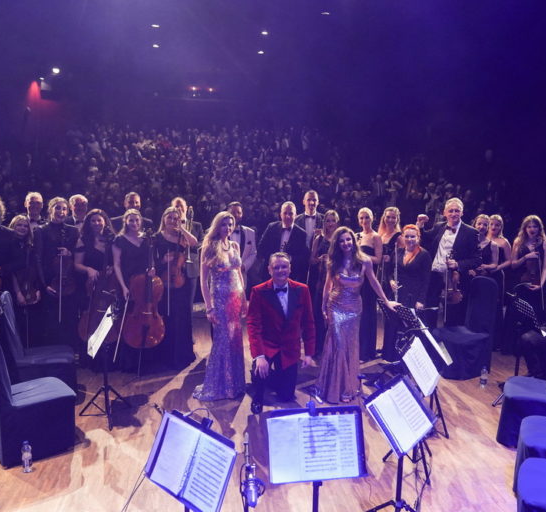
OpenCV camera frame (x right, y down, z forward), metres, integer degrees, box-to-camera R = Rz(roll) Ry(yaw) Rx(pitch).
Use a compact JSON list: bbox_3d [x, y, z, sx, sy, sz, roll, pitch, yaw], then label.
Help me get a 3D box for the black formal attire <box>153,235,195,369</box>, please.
[{"bbox_3d":[-1.035,0.468,5.446,0.460,1.400,0.380,0,10,-9],"label":"black formal attire"}]

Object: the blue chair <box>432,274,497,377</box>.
[{"bbox_3d":[2.026,0.731,5.336,0.540,1.030,0.460,-7,12,-40],"label":"blue chair"}]

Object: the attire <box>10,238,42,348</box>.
[{"bbox_3d":[-2.566,0.495,5.291,0.420,1.340,0.320,-2,10,-19],"label":"attire"}]

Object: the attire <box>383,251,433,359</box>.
[{"bbox_3d":[1.391,0.516,5.310,0.480,1.380,0.320,3,8,11],"label":"attire"}]

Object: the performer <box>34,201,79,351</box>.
[{"bbox_3d":[-2.167,0.300,5.172,0.500,1.780,0.340,-4,8,-33],"label":"performer"}]

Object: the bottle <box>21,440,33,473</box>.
[{"bbox_3d":[-1.695,1.371,3.522,0.068,0.222,0.068,1,9,0],"label":"bottle"}]

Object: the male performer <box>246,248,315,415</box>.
[{"bbox_3d":[0.059,0.653,4.625,0.600,1.390,0.720,1,8,3],"label":"male performer"}]

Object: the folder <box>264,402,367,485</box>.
[{"bbox_3d":[0.203,0.976,2.650,0.470,0.340,0.050,0,-14,-10],"label":"folder"}]

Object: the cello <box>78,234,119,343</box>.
[{"bbox_3d":[-1.663,0.379,4.984,0.430,1.210,0.270,4,-7,-15],"label":"cello"}]

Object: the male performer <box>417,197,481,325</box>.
[{"bbox_3d":[1.876,0.295,5.501,0.680,1.830,0.460,4,10,17],"label":"male performer"}]

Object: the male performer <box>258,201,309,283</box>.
[{"bbox_3d":[0.115,0.312,5.689,0.540,1.800,0.340,1,7,0],"label":"male performer"}]

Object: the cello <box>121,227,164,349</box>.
[{"bbox_3d":[-1.249,0.335,4.995,0.430,1.210,0.240,5,1,-21],"label":"cello"}]

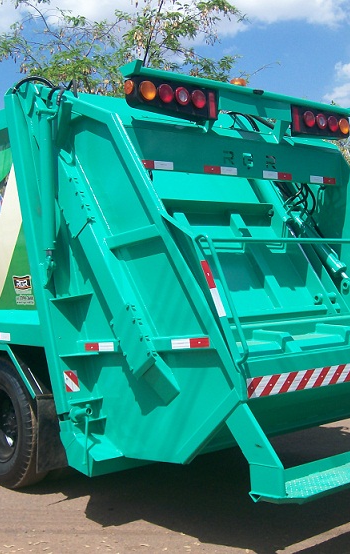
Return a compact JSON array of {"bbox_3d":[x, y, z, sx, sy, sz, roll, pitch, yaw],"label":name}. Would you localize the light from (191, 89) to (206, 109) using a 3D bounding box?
[{"bbox_3d":[0.151,-1.104,4.644,0.115,0.115,0.035,-2,-4,-40],"label":"light"}]

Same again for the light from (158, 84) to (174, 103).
[{"bbox_3d":[-0.051,-1.096,4.471,0.115,0.115,0.035,-2,-4,-40],"label":"light"}]

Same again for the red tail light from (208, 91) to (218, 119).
[{"bbox_3d":[0.240,-1.088,4.738,0.046,0.162,0.018,-2,-4,-40],"label":"red tail light"}]

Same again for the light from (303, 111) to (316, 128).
[{"bbox_3d":[0.963,-1.125,5.332,0.115,0.115,0.035,-2,-4,-40],"label":"light"}]

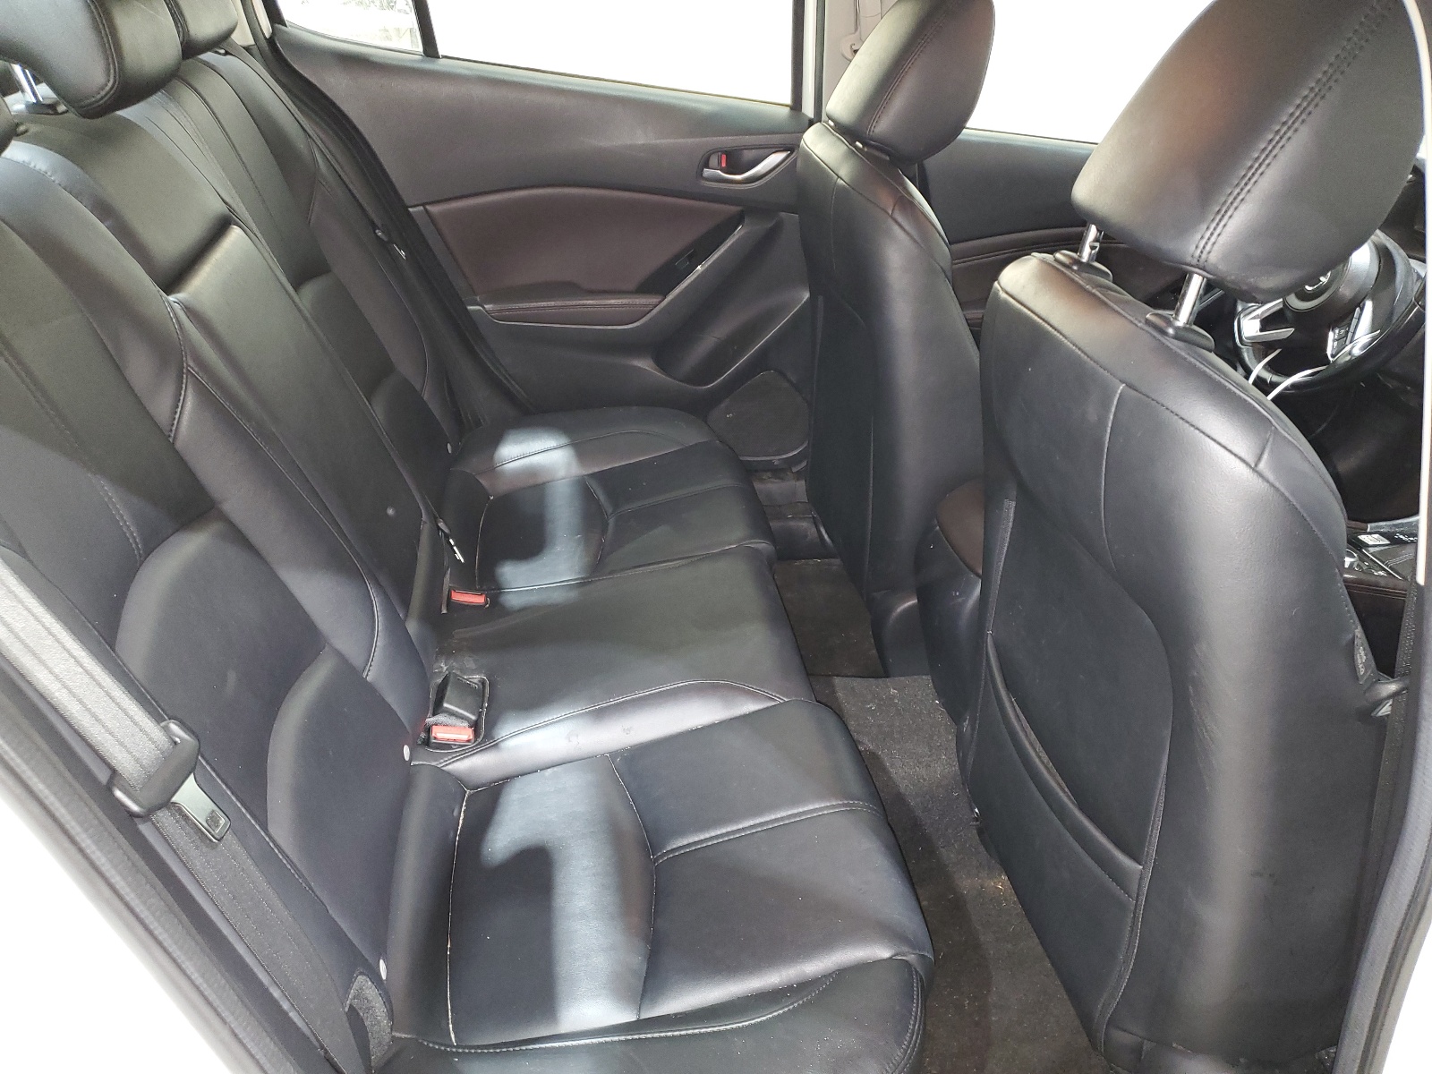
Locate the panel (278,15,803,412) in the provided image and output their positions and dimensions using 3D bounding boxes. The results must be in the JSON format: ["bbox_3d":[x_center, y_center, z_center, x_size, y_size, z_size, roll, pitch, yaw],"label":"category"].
[{"bbox_3d":[-0.252,-0.444,1.842,0.860,0.690,0.115,-1,31,-10],"label":"panel"}]

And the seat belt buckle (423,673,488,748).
[{"bbox_3d":[-0.306,0.211,1.280,0.060,0.055,0.072,-1,31,-10],"label":"seat belt buckle"}]

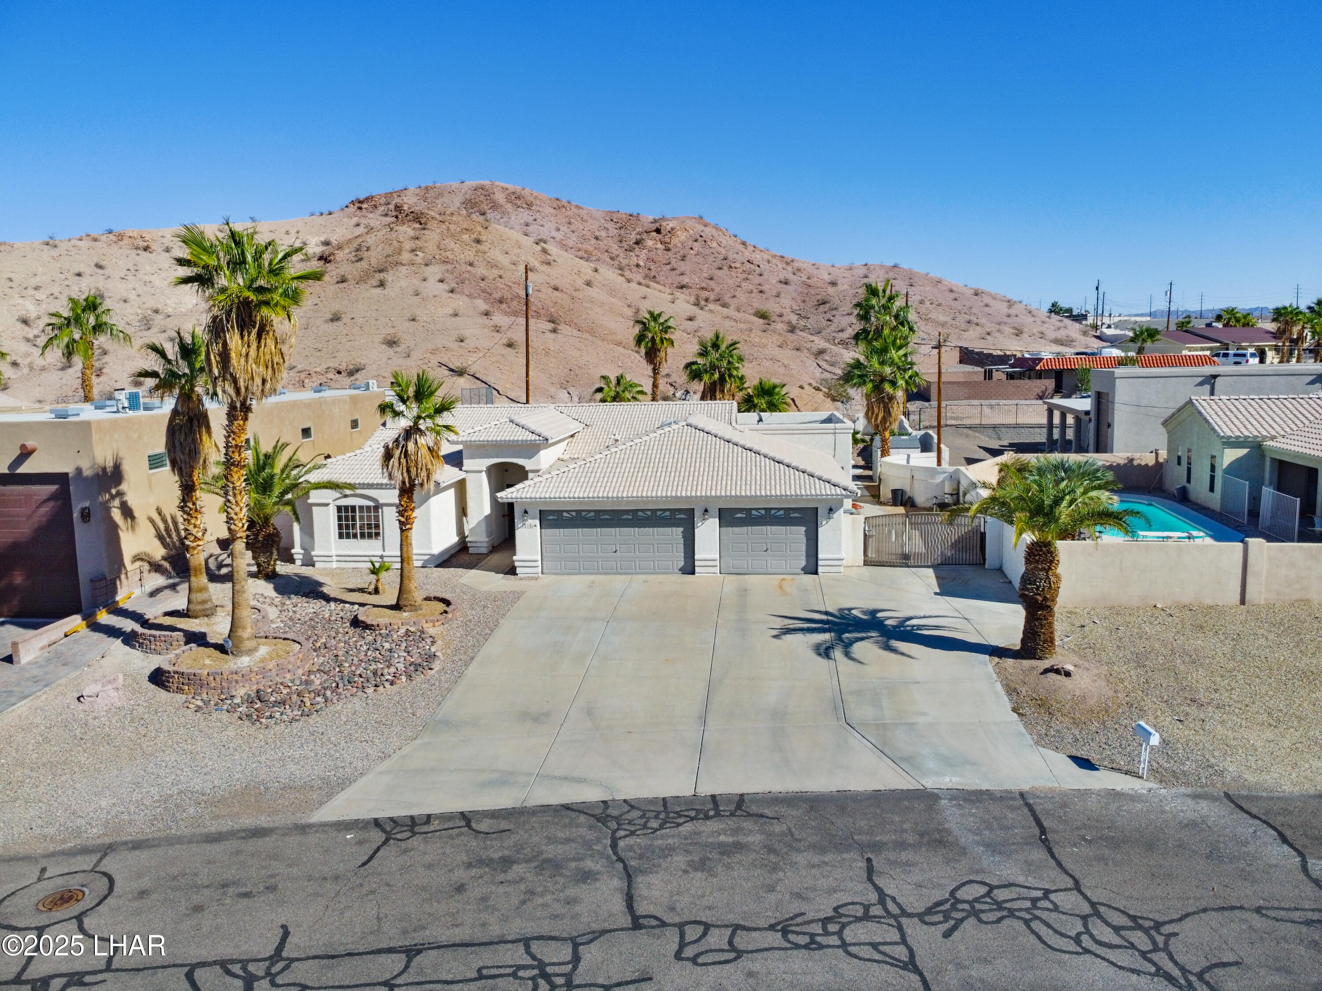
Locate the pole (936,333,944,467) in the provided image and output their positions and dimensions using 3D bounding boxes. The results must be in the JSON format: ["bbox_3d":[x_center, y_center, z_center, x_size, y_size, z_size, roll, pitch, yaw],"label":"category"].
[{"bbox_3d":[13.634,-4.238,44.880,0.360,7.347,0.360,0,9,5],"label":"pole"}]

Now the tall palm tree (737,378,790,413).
[{"bbox_3d":[5.968,-4.411,52.936,3.040,4.800,3.040,-1,8,0],"label":"tall palm tree"}]

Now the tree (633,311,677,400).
[{"bbox_3d":[-0.356,-7.130,56.813,2.669,8.683,2.669,0,9,5],"label":"tree"}]

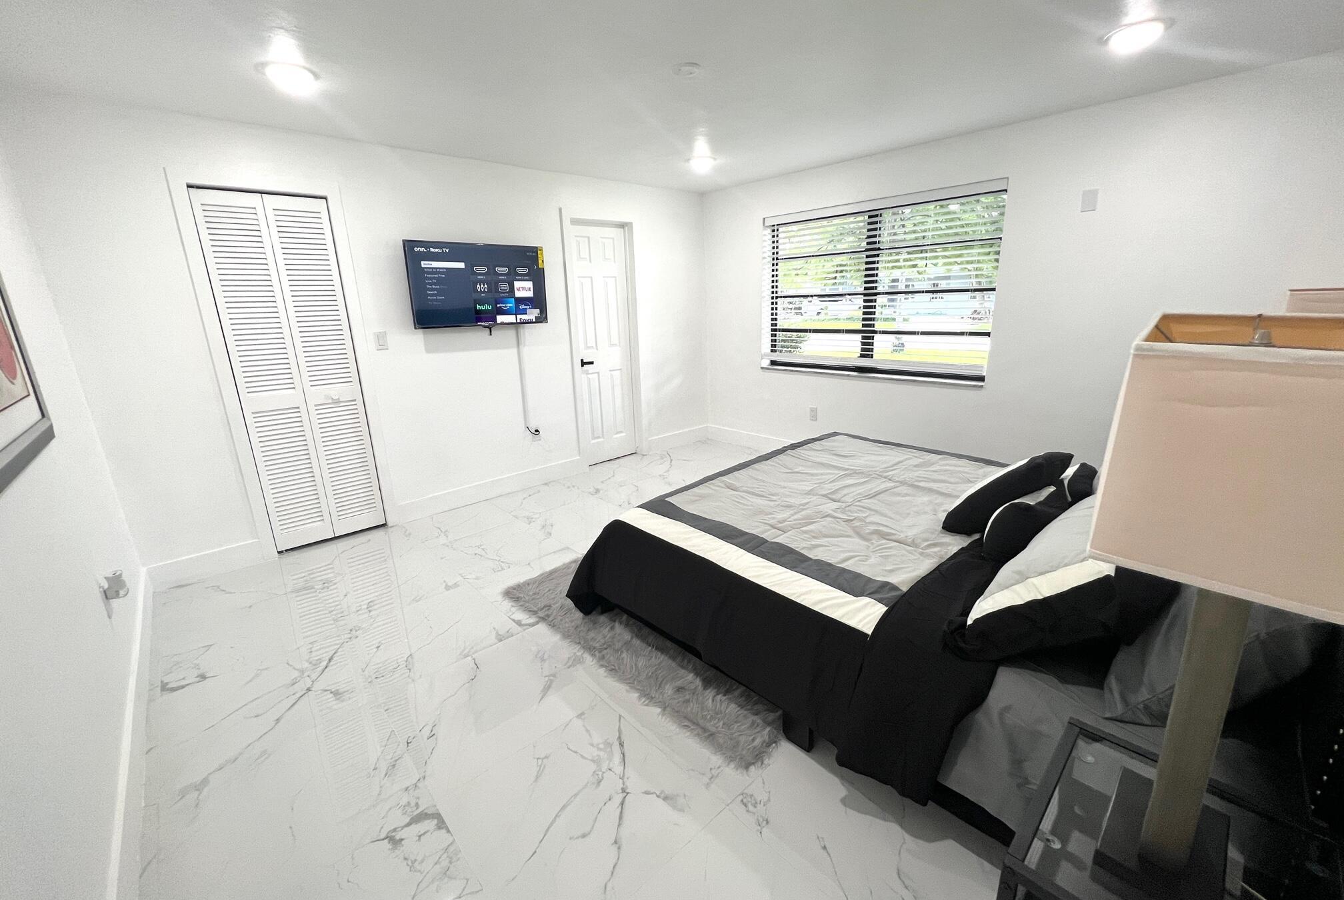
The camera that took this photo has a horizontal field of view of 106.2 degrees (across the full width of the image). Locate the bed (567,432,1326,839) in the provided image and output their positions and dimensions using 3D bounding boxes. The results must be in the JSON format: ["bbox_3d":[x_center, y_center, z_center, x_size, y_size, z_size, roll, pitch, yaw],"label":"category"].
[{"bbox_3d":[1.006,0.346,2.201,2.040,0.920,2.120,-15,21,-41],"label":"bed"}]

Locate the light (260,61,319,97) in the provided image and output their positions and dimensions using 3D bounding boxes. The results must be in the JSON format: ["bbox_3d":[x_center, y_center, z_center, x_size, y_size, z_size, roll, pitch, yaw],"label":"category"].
[{"bbox_3d":[-1.650,-1.600,2.176,0.195,0.040,0.195,-15,21,-41],"label":"light"}]

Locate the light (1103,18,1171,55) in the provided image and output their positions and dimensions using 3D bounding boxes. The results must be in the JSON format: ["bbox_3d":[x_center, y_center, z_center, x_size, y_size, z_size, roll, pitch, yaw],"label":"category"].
[{"bbox_3d":[1.902,-1.691,2.066,0.195,0.040,0.195,-15,21,-41],"label":"light"}]

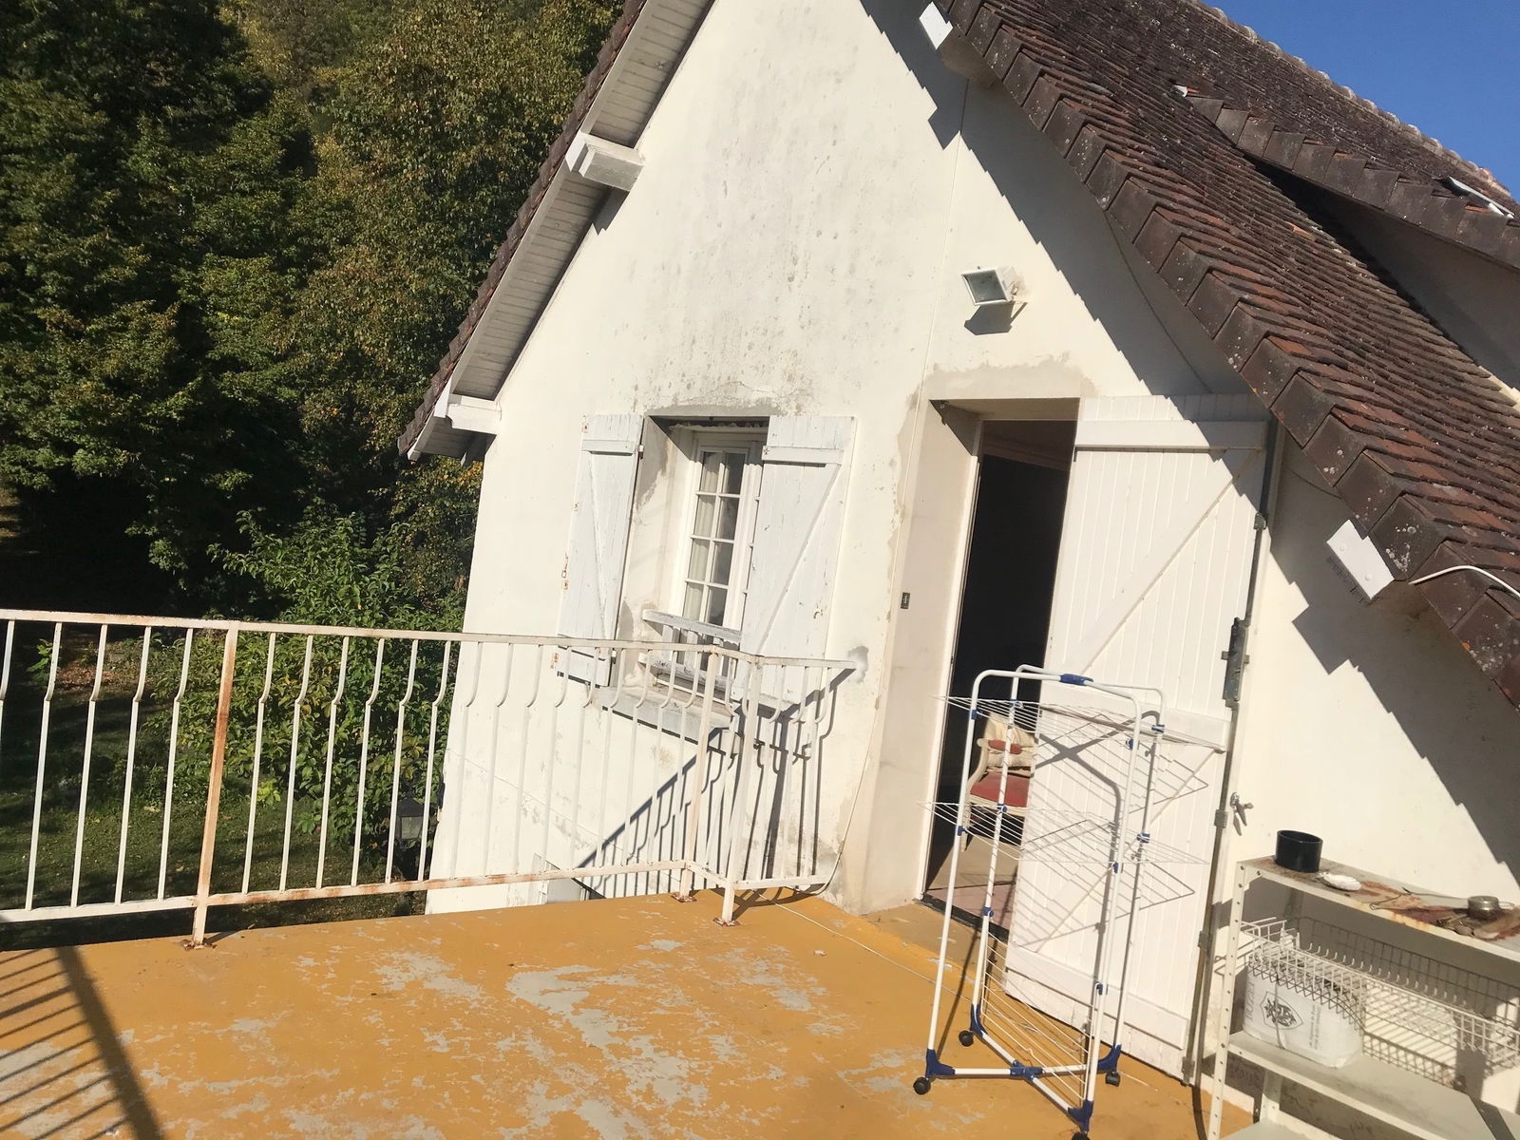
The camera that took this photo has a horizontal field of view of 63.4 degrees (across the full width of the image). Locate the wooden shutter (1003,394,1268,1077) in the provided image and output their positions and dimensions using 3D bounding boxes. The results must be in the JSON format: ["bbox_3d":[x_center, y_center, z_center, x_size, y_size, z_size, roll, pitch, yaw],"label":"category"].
[{"bbox_3d":[1.244,0.491,4.087,0.060,2.150,0.770,6,2,-39],"label":"wooden shutter"}]

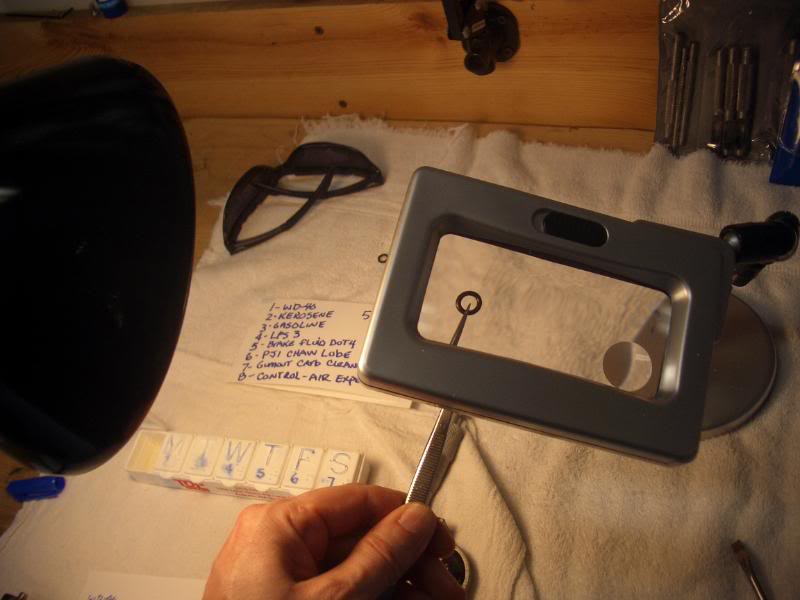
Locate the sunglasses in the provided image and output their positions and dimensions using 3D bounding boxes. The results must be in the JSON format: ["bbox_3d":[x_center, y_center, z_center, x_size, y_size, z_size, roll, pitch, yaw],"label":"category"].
[{"bbox_3d":[-0.088,-0.092,0.659,0.140,0.037,0.061,-26,49,-12],"label":"sunglasses"}]

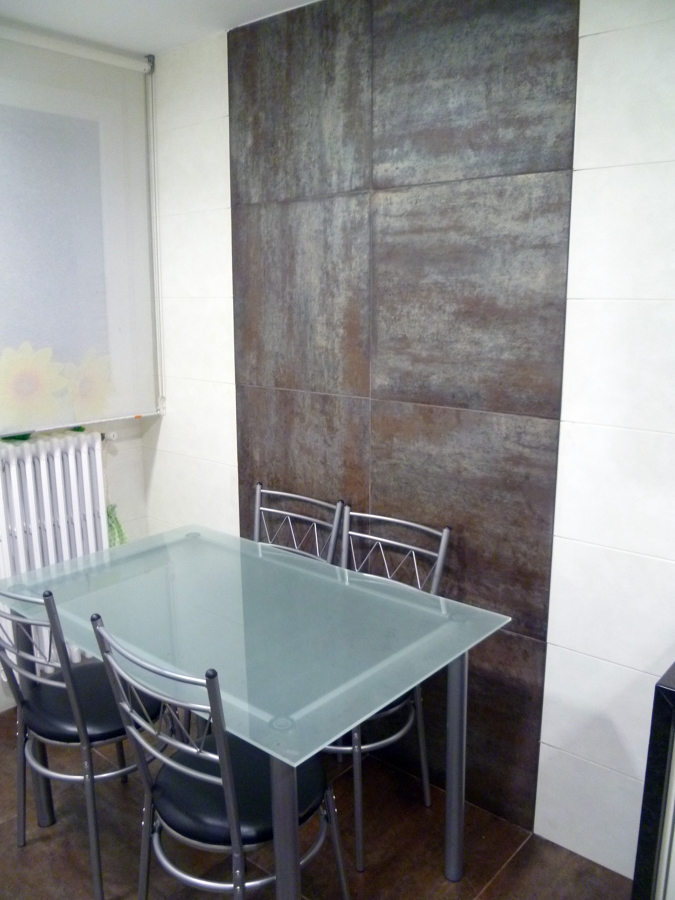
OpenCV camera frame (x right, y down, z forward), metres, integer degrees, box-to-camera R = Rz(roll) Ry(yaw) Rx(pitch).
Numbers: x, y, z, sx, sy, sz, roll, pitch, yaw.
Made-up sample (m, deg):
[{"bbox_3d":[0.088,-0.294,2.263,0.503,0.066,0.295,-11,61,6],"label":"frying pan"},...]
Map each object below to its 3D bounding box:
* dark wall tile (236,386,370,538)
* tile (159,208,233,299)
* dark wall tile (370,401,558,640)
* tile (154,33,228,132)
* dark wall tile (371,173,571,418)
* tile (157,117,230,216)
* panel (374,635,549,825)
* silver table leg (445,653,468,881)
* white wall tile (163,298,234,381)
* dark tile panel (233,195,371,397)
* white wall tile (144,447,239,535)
[{"bbox_3d":[-0.123,0.102,2.447,0.600,0.600,0.015,10,15,39],"label":"dark wall tile"},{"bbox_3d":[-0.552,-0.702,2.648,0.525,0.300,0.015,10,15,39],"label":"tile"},{"bbox_3d":[0.336,0.181,2.070,0.600,0.600,0.015,10,15,39],"label":"dark wall tile"},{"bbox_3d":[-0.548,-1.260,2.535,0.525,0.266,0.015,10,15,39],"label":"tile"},{"bbox_3d":[0.334,-0.404,1.946,0.600,0.600,0.015,10,15,39],"label":"dark wall tile"},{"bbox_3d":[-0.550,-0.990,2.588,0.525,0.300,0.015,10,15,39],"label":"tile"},{"bbox_3d":[0.335,0.763,2.196,0.600,0.600,0.015,10,15,39],"label":"panel"},{"bbox_3d":[0.311,0.771,1.847,0.058,0.750,0.058,10,15,39],"label":"silver table leg"},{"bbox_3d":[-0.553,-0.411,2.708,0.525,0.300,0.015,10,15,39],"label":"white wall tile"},{"bbox_3d":[-0.124,-0.484,2.323,0.600,0.600,0.015,10,15,39],"label":"dark tile panel"},{"bbox_3d":[-0.570,0.171,2.846,0.570,0.300,0.015,10,15,39],"label":"white wall tile"}]

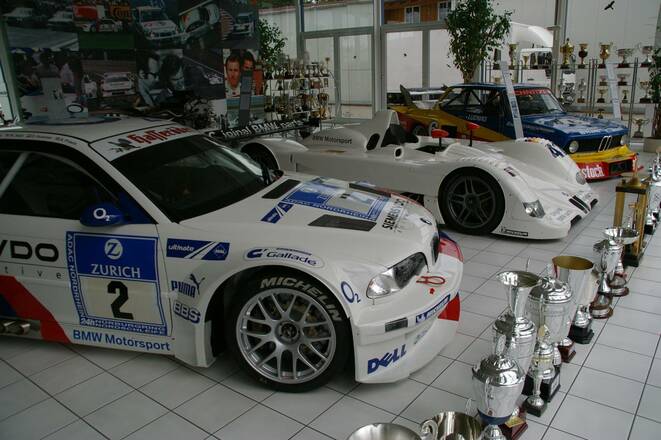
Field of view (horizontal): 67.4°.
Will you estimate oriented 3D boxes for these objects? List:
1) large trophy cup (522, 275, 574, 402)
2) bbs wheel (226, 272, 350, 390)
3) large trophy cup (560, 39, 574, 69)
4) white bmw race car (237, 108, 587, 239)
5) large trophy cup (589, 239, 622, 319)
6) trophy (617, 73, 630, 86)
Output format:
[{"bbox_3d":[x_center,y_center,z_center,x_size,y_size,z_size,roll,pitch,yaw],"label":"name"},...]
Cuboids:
[{"bbox_3d":[1.015,0.530,2.324,0.210,0.600,0.215,10,19,38],"label":"large trophy cup"},{"bbox_3d":[-0.189,0.536,2.515,0.650,0.650,0.290,0,15,10],"label":"bbs wheel"},{"bbox_3d":[5.102,-3.588,10.679,0.290,0.634,0.240,7,17,30],"label":"large trophy cup"},{"bbox_3d":[0.802,-0.780,6.445,4.650,1.080,2.000,7,18,33],"label":"white bmw race car"},{"bbox_3d":[1.706,0.366,3.082,0.185,0.475,0.180,7,17,29],"label":"large trophy cup"},{"bbox_3d":[6.077,-2.906,10.269,0.280,0.250,0.220,7,17,30],"label":"trophy"}]

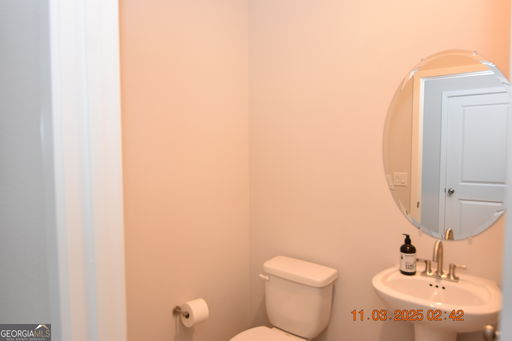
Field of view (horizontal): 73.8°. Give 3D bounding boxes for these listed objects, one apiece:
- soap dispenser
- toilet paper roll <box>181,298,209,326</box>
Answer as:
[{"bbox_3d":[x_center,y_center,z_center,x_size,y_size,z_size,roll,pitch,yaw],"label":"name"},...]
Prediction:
[{"bbox_3d":[0.745,0.408,1.662,0.072,0.190,0.070,3,4,39],"label":"soap dispenser"},{"bbox_3d":[-0.359,0.833,2.004,0.127,0.127,0.107,3,3,42],"label":"toilet paper roll"}]

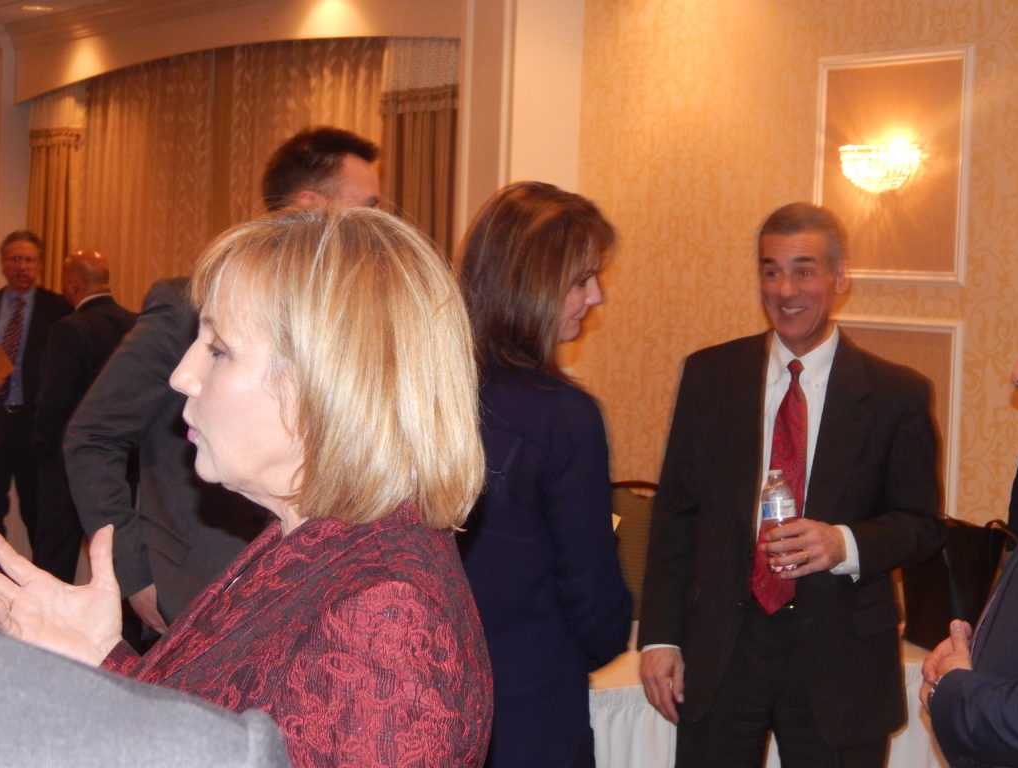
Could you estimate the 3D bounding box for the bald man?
[{"bbox_3d":[-1.682,0.324,8.950,0.360,1.720,0.540,4,3,42],"label":"bald man"}]

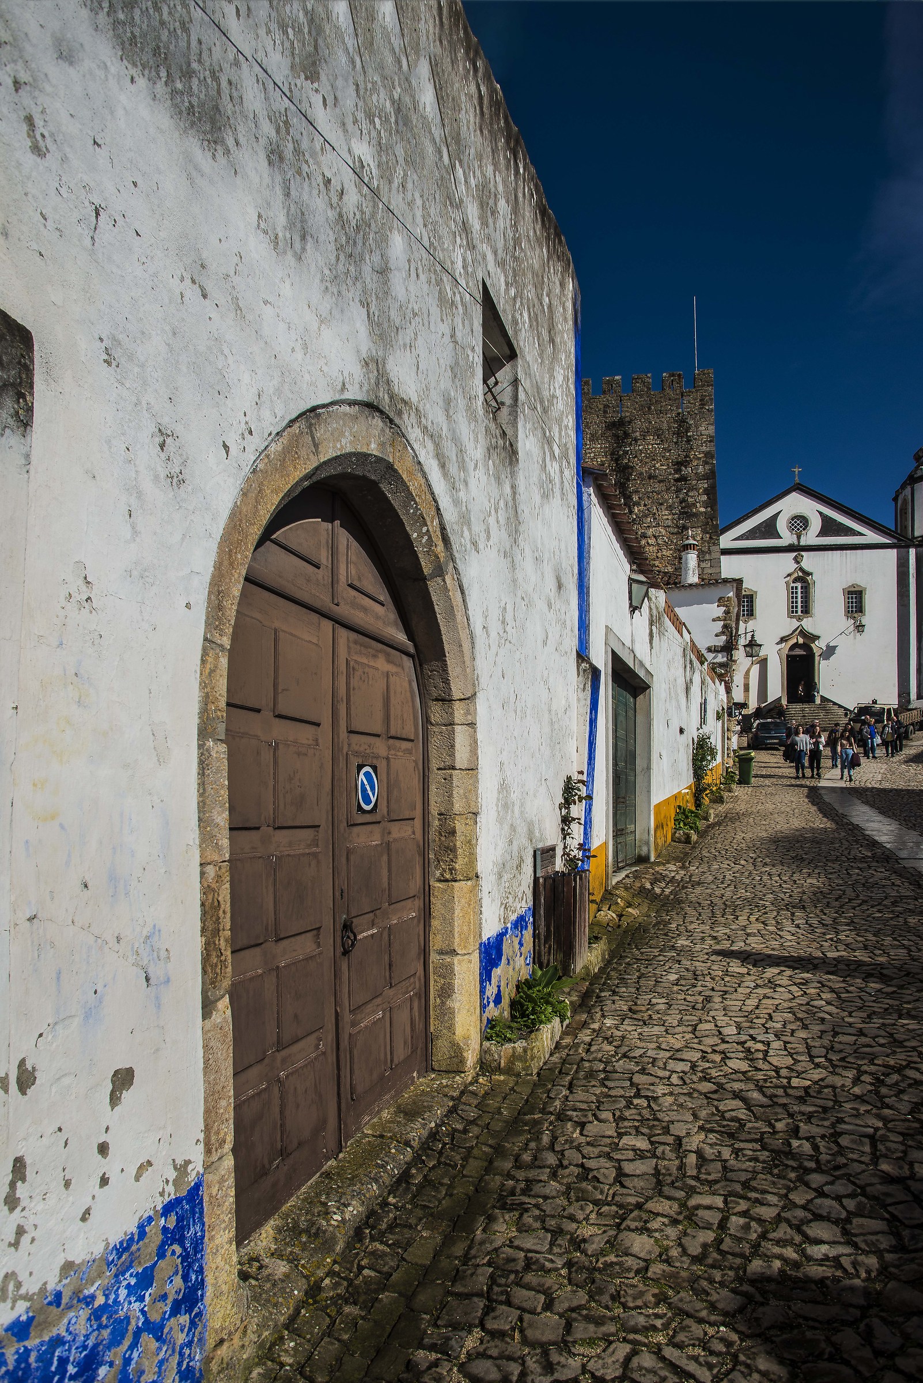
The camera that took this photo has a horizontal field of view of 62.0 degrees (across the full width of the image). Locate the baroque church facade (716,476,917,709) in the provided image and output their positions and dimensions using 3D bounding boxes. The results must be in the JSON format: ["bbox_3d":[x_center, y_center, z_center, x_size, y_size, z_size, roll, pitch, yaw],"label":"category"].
[{"bbox_3d":[22.545,-6.000,50.500,13.500,15.200,2.500,-1,-4,9],"label":"baroque church facade"}]

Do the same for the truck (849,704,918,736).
[{"bbox_3d":[23.255,1.636,42.300,5.000,2.080,1.800,3,-5,-42],"label":"truck"}]

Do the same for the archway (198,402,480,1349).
[{"bbox_3d":[-0.390,0.430,2.900,0.350,2.720,2.200,-2,-4,20],"label":"archway"}]

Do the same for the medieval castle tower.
[{"bbox_3d":[11.635,-8.472,50.000,8.600,20.500,8.200,-1,-4,9],"label":"medieval castle tower"}]

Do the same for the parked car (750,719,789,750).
[{"bbox_3d":[16.550,2.294,41.300,1.620,1.460,4.000,-1,-4,14],"label":"parked car"}]

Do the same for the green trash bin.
[{"bbox_3d":[7.988,2.141,21.600,0.530,0.940,0.470,-2,-4,31],"label":"green trash bin"}]

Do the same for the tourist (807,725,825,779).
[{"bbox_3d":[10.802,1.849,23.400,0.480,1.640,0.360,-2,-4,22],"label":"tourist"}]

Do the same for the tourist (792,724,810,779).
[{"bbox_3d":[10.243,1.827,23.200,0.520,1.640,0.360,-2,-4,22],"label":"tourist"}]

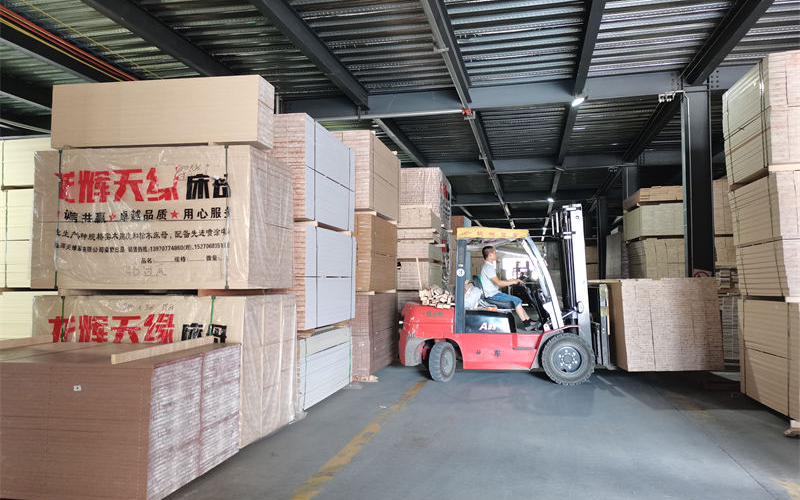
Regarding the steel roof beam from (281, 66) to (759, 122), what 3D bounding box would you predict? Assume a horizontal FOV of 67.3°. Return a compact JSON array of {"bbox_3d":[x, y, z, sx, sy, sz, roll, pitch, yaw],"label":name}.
[{"bbox_3d":[1.680,-2.628,10.328,7.850,0.400,0.200,-1,-3,12],"label":"steel roof beam"}]

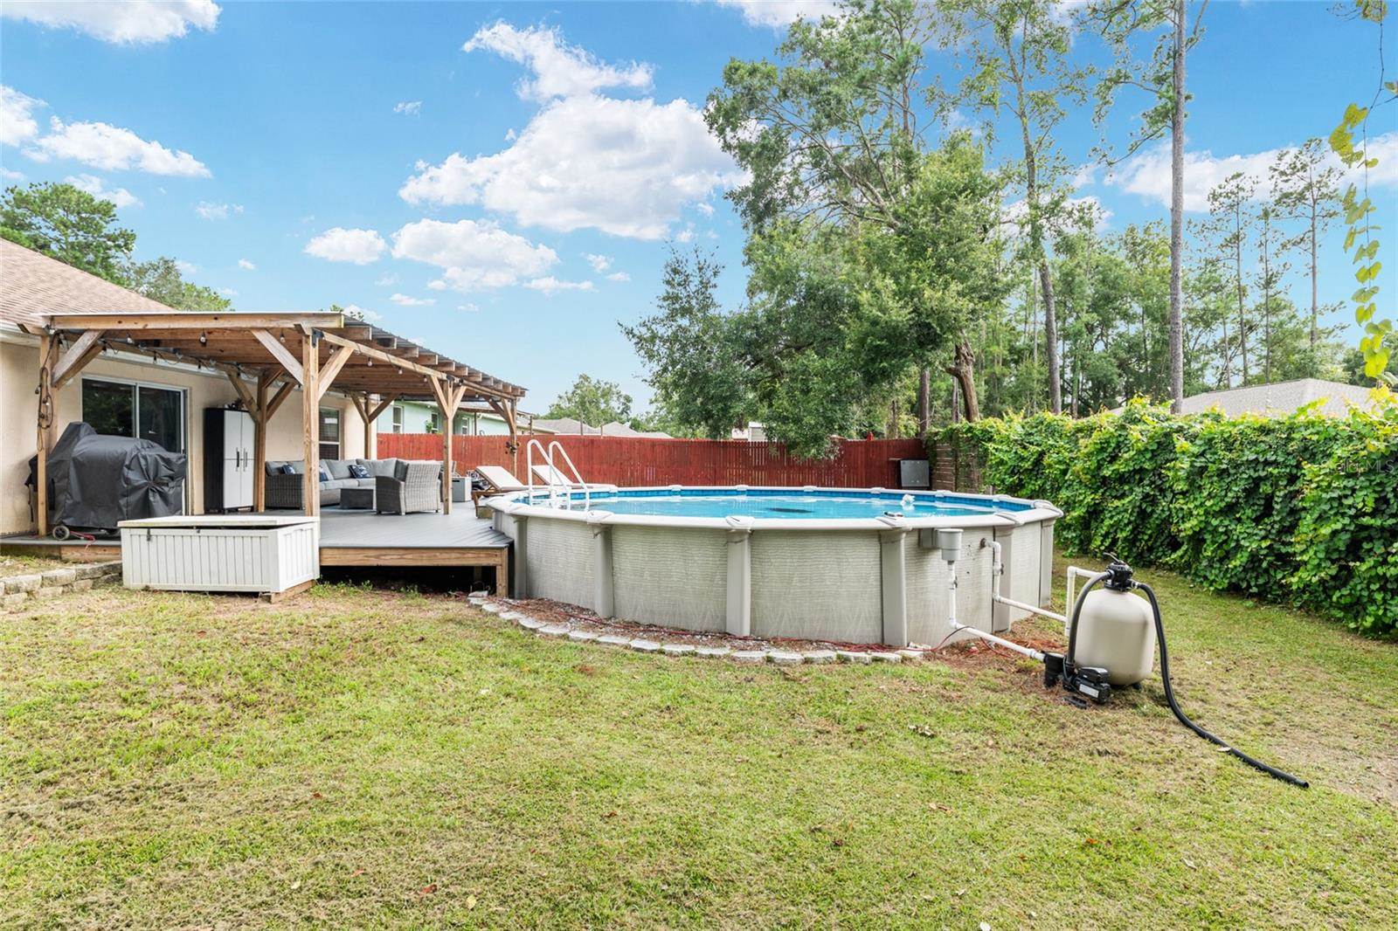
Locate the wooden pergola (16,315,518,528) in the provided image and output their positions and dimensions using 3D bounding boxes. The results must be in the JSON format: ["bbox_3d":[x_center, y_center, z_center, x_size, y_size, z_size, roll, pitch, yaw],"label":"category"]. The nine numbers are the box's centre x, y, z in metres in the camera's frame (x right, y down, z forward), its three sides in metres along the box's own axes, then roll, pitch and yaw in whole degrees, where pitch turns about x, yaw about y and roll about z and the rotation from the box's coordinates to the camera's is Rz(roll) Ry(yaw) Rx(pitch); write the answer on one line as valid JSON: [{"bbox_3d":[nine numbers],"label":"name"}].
[{"bbox_3d":[-5.908,-0.469,11.048,3.700,2.620,7.700,0,0,0],"label":"wooden pergola"}]

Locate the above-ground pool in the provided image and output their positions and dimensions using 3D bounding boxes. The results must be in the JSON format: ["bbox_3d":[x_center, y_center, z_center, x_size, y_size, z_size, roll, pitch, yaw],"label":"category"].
[{"bbox_3d":[0.926,0.980,8.854,7.400,1.080,7.400,0,0,0],"label":"above-ground pool"}]

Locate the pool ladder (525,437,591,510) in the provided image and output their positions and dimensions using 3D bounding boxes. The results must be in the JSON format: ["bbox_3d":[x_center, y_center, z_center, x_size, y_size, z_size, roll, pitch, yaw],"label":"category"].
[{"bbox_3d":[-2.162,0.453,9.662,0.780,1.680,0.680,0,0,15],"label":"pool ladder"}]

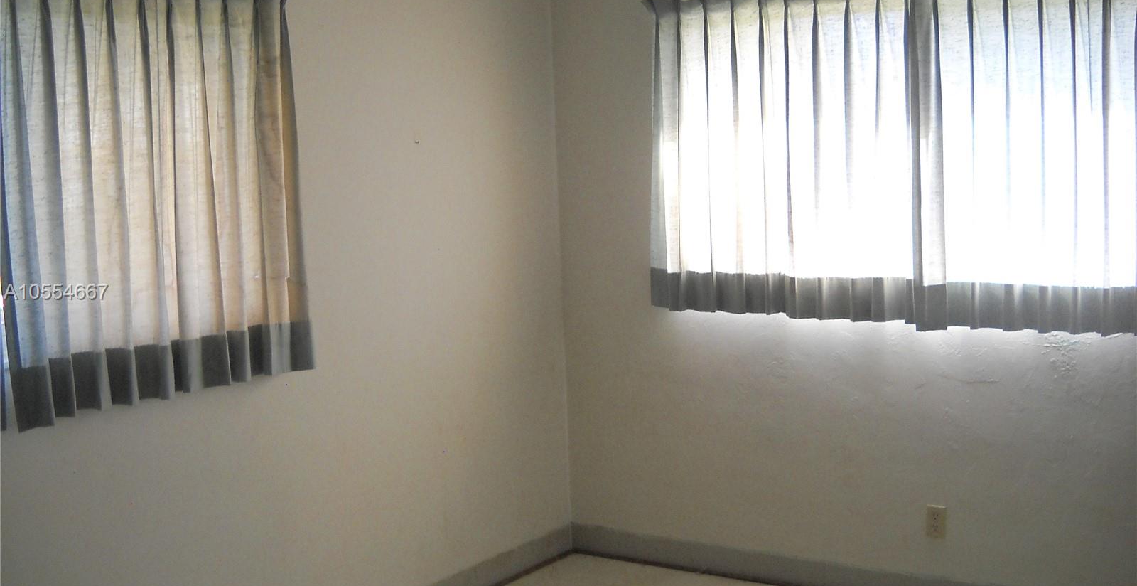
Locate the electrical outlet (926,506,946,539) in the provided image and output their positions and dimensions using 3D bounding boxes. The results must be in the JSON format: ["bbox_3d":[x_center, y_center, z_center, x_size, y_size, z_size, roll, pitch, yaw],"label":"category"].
[{"bbox_3d":[1.258,0.783,4.270,0.070,0.114,0.010,1,6,35],"label":"electrical outlet"}]

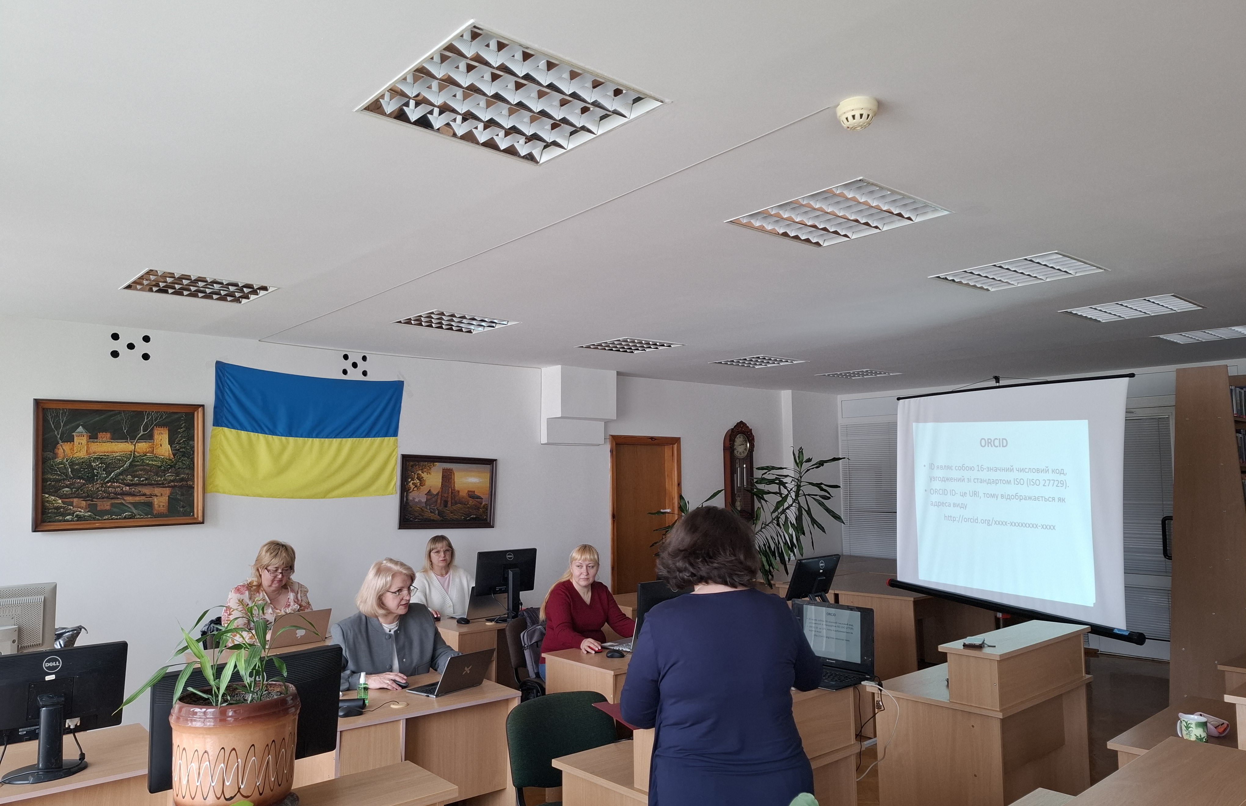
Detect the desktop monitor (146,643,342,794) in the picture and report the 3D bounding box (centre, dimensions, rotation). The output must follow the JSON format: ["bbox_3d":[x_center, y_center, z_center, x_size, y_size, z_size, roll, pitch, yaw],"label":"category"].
[{"bbox_3d":[-0.952,0.900,2.127,0.462,0.493,0.190,4,-7,-42],"label":"desktop monitor"}]

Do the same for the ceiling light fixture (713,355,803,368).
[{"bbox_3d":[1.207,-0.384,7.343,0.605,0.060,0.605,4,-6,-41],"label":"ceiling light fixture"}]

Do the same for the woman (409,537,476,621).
[{"bbox_3d":[-1.192,1.571,5.797,0.524,1.270,0.726,3,-6,-29],"label":"woman"}]

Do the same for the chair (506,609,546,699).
[{"bbox_3d":[-0.374,1.735,5.057,0.540,0.860,0.580,3,-6,-33],"label":"chair"}]

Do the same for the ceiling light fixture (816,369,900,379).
[{"bbox_3d":[2.374,-0.306,8.316,0.605,0.060,0.605,4,-6,-41],"label":"ceiling light fixture"}]

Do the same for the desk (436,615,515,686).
[{"bbox_3d":[-0.847,1.801,5.453,0.877,0.751,0.605,4,-6,-41],"label":"desk"}]

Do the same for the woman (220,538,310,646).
[{"bbox_3d":[-2.090,1.478,4.897,0.544,1.311,0.726,4,-7,-43],"label":"woman"}]

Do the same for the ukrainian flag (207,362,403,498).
[{"bbox_3d":[-2.313,0.228,6.192,1.420,0.940,0.050,4,-6,-40],"label":"ukrainian flag"}]

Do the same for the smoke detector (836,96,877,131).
[{"bbox_3d":[0.626,-0.757,2.189,0.110,0.066,0.110,0,-5,0],"label":"smoke detector"}]

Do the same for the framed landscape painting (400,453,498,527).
[{"bbox_3d":[-1.430,0.746,6.893,0.885,0.585,0.040,6,-8,-40],"label":"framed landscape painting"}]

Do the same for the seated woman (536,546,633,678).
[{"bbox_3d":[-0.197,1.500,4.869,0.540,1.280,0.760,3,-6,-31],"label":"seated woman"}]

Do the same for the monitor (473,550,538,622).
[{"bbox_3d":[-0.745,1.194,5.429,0.469,0.454,0.192,4,-6,-41],"label":"monitor"}]

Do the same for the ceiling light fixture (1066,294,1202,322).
[{"bbox_3d":[3.065,-0.581,4.983,0.610,0.070,0.610,4,-6,-40],"label":"ceiling light fixture"}]

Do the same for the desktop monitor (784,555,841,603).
[{"bbox_3d":[1.317,1.256,5.702,0.485,0.380,0.200,4,-6,-40],"label":"desktop monitor"}]

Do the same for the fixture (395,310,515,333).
[{"bbox_3d":[-1.085,-0.542,5.387,0.605,0.060,0.605,4,-6,-41],"label":"fixture"}]

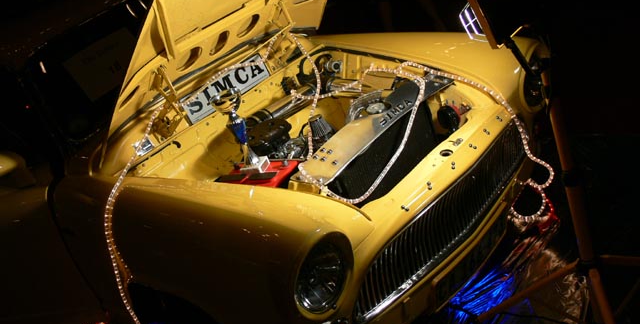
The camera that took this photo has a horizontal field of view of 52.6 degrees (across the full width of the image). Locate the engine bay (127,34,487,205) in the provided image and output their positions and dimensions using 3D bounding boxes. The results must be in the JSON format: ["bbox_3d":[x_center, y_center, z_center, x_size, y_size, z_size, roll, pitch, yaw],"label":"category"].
[{"bbox_3d":[0.022,-0.005,2.390,0.970,0.480,1.080,4,31,44],"label":"engine bay"}]

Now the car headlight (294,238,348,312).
[{"bbox_3d":[-0.015,0.290,1.647,0.100,0.185,0.185,4,31,44],"label":"car headlight"}]

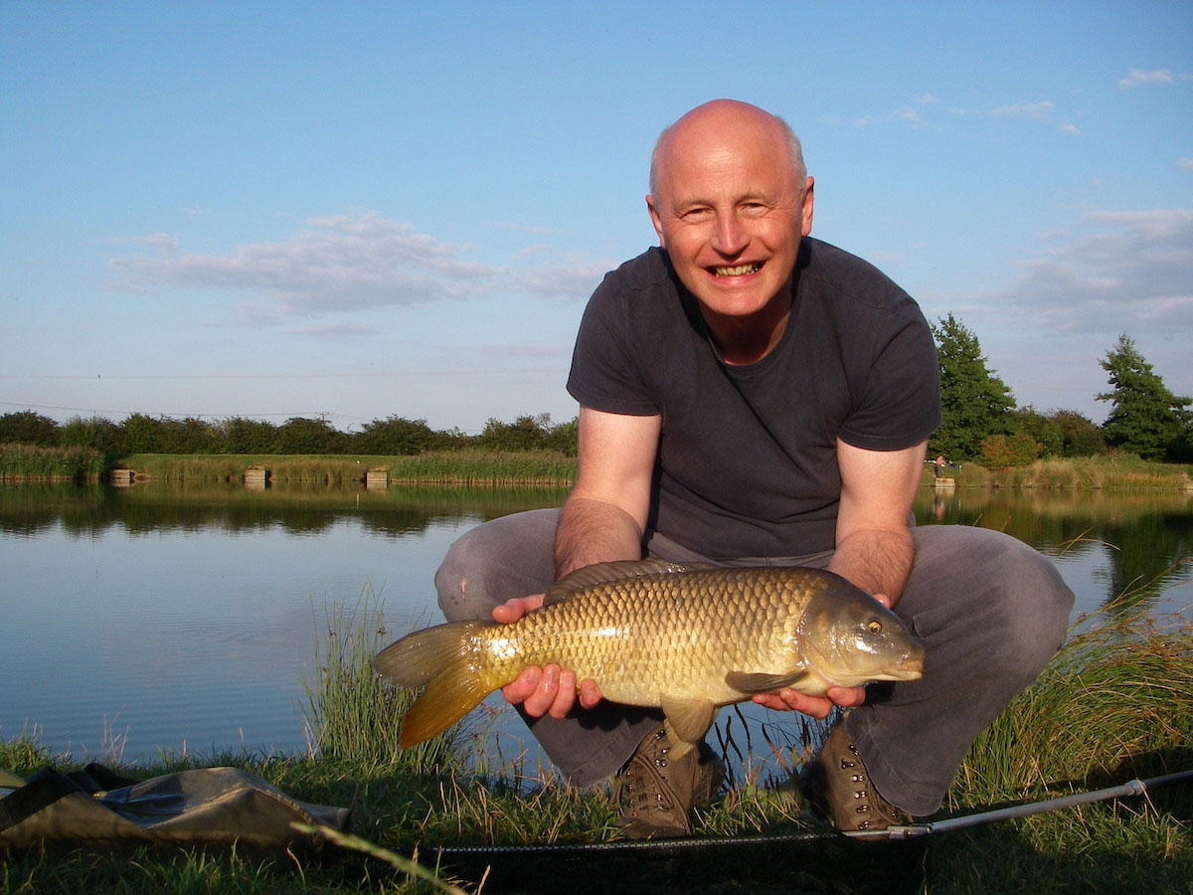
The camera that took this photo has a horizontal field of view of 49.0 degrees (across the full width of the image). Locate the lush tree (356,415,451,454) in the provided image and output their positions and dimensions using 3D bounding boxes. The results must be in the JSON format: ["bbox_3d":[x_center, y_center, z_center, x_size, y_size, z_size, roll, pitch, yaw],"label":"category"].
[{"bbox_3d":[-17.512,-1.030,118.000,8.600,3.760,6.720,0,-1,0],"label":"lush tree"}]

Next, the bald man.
[{"bbox_3d":[0.190,0.050,1.600,0.770,0.900,0.840,0,-1,3],"label":"bald man"}]

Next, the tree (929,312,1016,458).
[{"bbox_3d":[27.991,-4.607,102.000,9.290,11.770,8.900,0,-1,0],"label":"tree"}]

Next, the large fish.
[{"bbox_3d":[0.050,0.199,1.250,0.525,0.185,0.110,0,-1,0],"label":"large fish"}]

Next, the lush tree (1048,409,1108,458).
[{"bbox_3d":[39.640,-1.025,108.000,5.250,4.180,4.920,0,-1,0],"label":"lush tree"}]

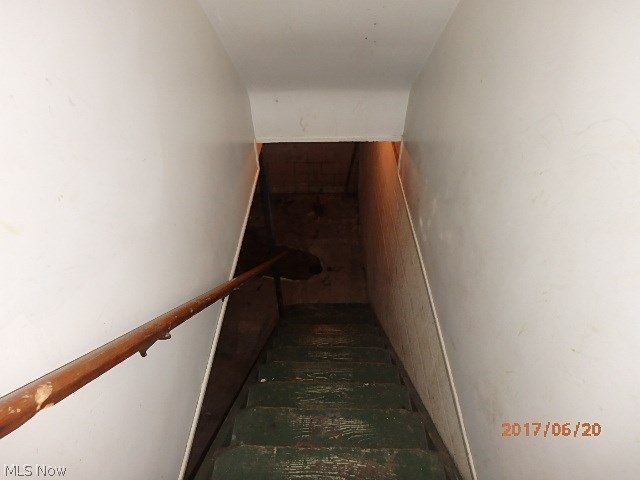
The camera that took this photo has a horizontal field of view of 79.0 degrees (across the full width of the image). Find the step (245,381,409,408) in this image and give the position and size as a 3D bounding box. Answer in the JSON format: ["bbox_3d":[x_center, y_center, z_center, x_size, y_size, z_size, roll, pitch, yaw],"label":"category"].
[{"bbox_3d":[0.047,0.890,2.046,0.850,0.065,0.250,0,42,1],"label":"step"}]

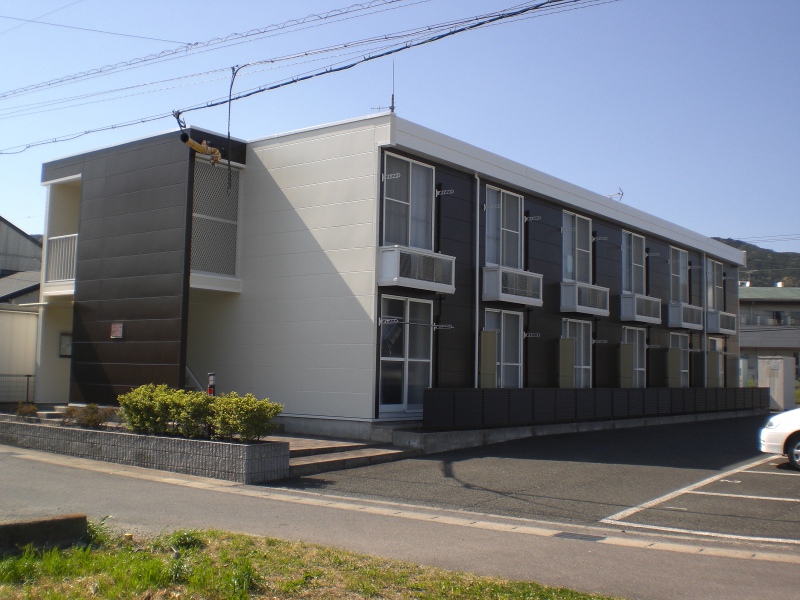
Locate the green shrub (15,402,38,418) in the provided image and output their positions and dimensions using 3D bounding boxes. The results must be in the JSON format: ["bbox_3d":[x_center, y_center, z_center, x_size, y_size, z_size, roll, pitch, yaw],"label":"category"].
[{"bbox_3d":[-7.532,2.254,17.727,0.504,0.363,0.454,-2,-6,38],"label":"green shrub"}]

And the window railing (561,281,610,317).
[{"bbox_3d":[4.817,0.008,22.747,0.437,0.741,1.895,-2,-6,38],"label":"window railing"}]

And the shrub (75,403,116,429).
[{"bbox_3d":[-5.665,2.156,16.273,0.786,0.464,0.625,-2,-6,38],"label":"shrub"}]

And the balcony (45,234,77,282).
[{"bbox_3d":[-7.857,-0.943,20.417,1.210,1.068,0.071,-2,-6,38],"label":"balcony"}]

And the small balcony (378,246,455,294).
[{"bbox_3d":[0.362,-0.552,17.066,0.437,0.741,1.895,-2,-6,38],"label":"small balcony"}]

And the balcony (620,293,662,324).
[{"bbox_3d":[7.055,0.290,25.600,0.437,0.741,1.895,-2,-6,38],"label":"balcony"}]

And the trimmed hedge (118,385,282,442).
[{"bbox_3d":[-3.397,1.880,14.522,3.478,0.837,0.857,-2,-6,38],"label":"trimmed hedge"}]

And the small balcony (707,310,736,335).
[{"bbox_3d":[11.457,0.843,31.215,0.437,0.741,1.895,-2,-6,38],"label":"small balcony"}]

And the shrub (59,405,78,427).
[{"bbox_3d":[-6.341,2.224,16.796,0.444,0.373,0.413,-2,-6,38],"label":"shrub"}]

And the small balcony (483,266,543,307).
[{"bbox_3d":[2.587,-0.272,19.902,0.437,0.741,1.895,-2,-6,38],"label":"small balcony"}]

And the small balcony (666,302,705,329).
[{"bbox_3d":[9.260,0.567,28.413,0.437,0.741,1.895,-2,-6,38],"label":"small balcony"}]

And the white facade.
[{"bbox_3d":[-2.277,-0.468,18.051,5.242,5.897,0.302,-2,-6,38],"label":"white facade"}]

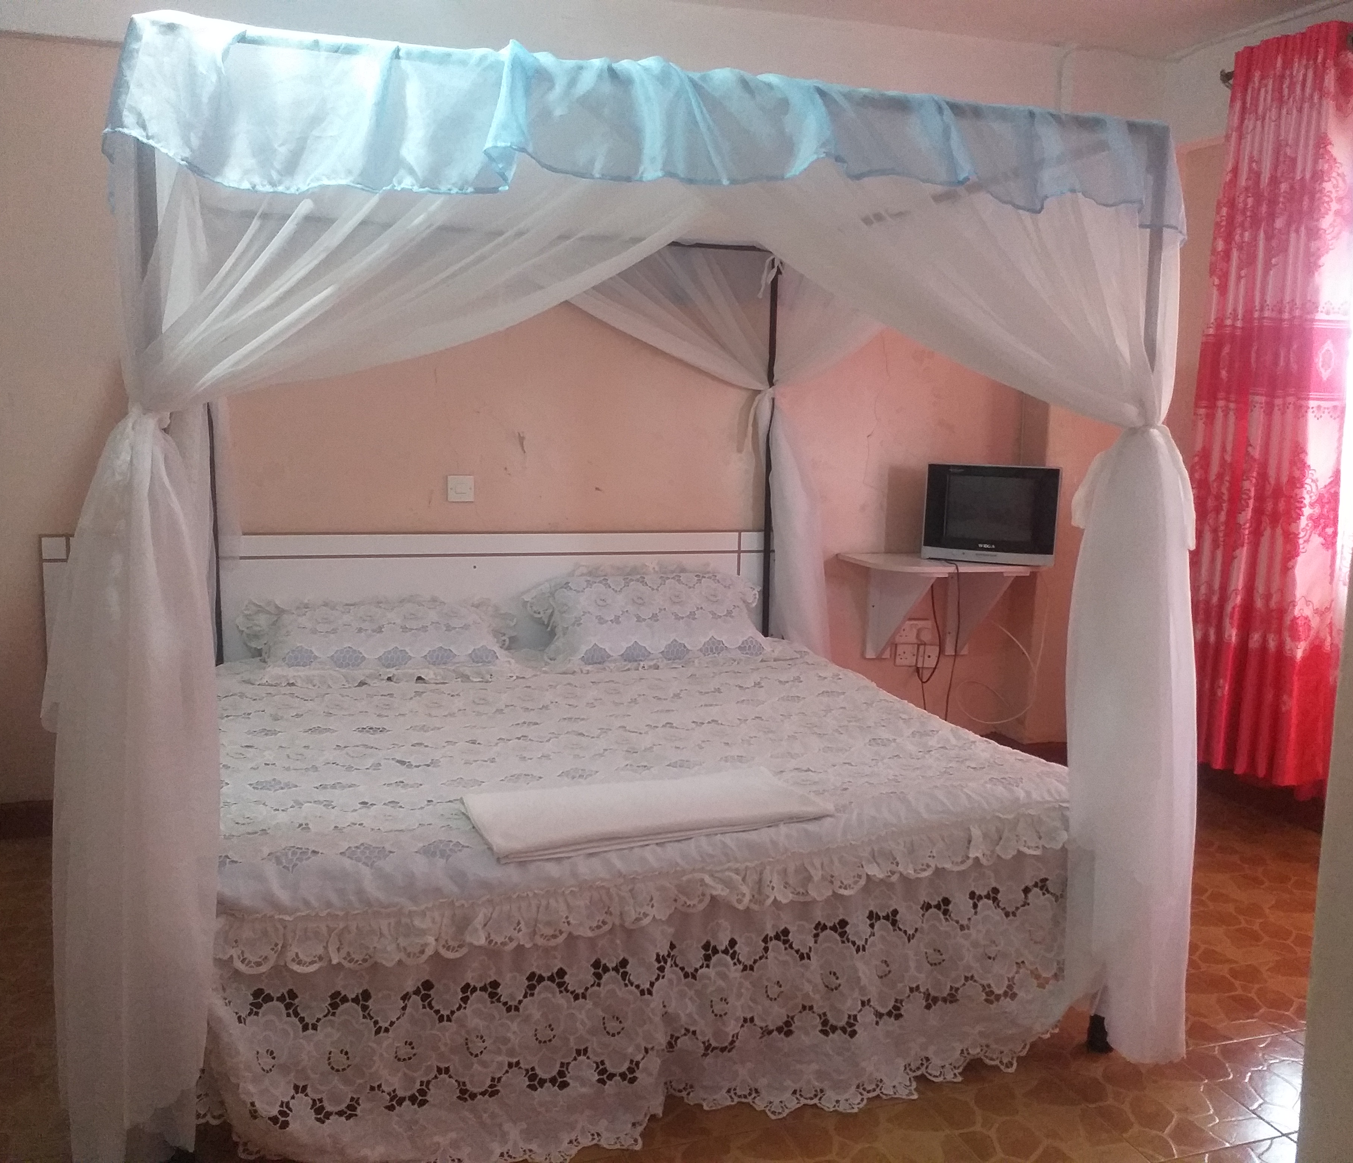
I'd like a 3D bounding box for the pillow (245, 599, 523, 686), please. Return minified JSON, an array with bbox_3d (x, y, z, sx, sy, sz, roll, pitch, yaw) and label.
[{"bbox_3d":[-0.874,0.172,3.632,0.800,0.180,0.480,-1,7,-17],"label":"pillow"}]

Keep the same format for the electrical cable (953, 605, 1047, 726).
[{"bbox_3d":[1.195,0.305,4.486,0.330,0.430,0.140,-1,7,-17],"label":"electrical cable"}]

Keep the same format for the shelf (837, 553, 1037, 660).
[{"bbox_3d":[0.930,0.120,4.379,0.580,0.400,0.440,-1,7,-17],"label":"shelf"}]

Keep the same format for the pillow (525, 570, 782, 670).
[{"bbox_3d":[-0.086,0.107,3.891,0.780,0.260,0.460,-1,7,-17],"label":"pillow"}]

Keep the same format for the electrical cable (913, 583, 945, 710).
[{"bbox_3d":[0.949,0.249,4.549,0.110,0.470,0.100,-1,7,-17],"label":"electrical cable"}]

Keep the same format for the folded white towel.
[{"bbox_3d":[-0.057,0.424,2.263,0.630,0.040,0.350,-2,8,-24],"label":"folded white towel"}]

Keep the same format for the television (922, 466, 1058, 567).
[{"bbox_3d":[1.148,-0.251,4.403,0.450,0.338,0.360,3,7,18],"label":"television"}]

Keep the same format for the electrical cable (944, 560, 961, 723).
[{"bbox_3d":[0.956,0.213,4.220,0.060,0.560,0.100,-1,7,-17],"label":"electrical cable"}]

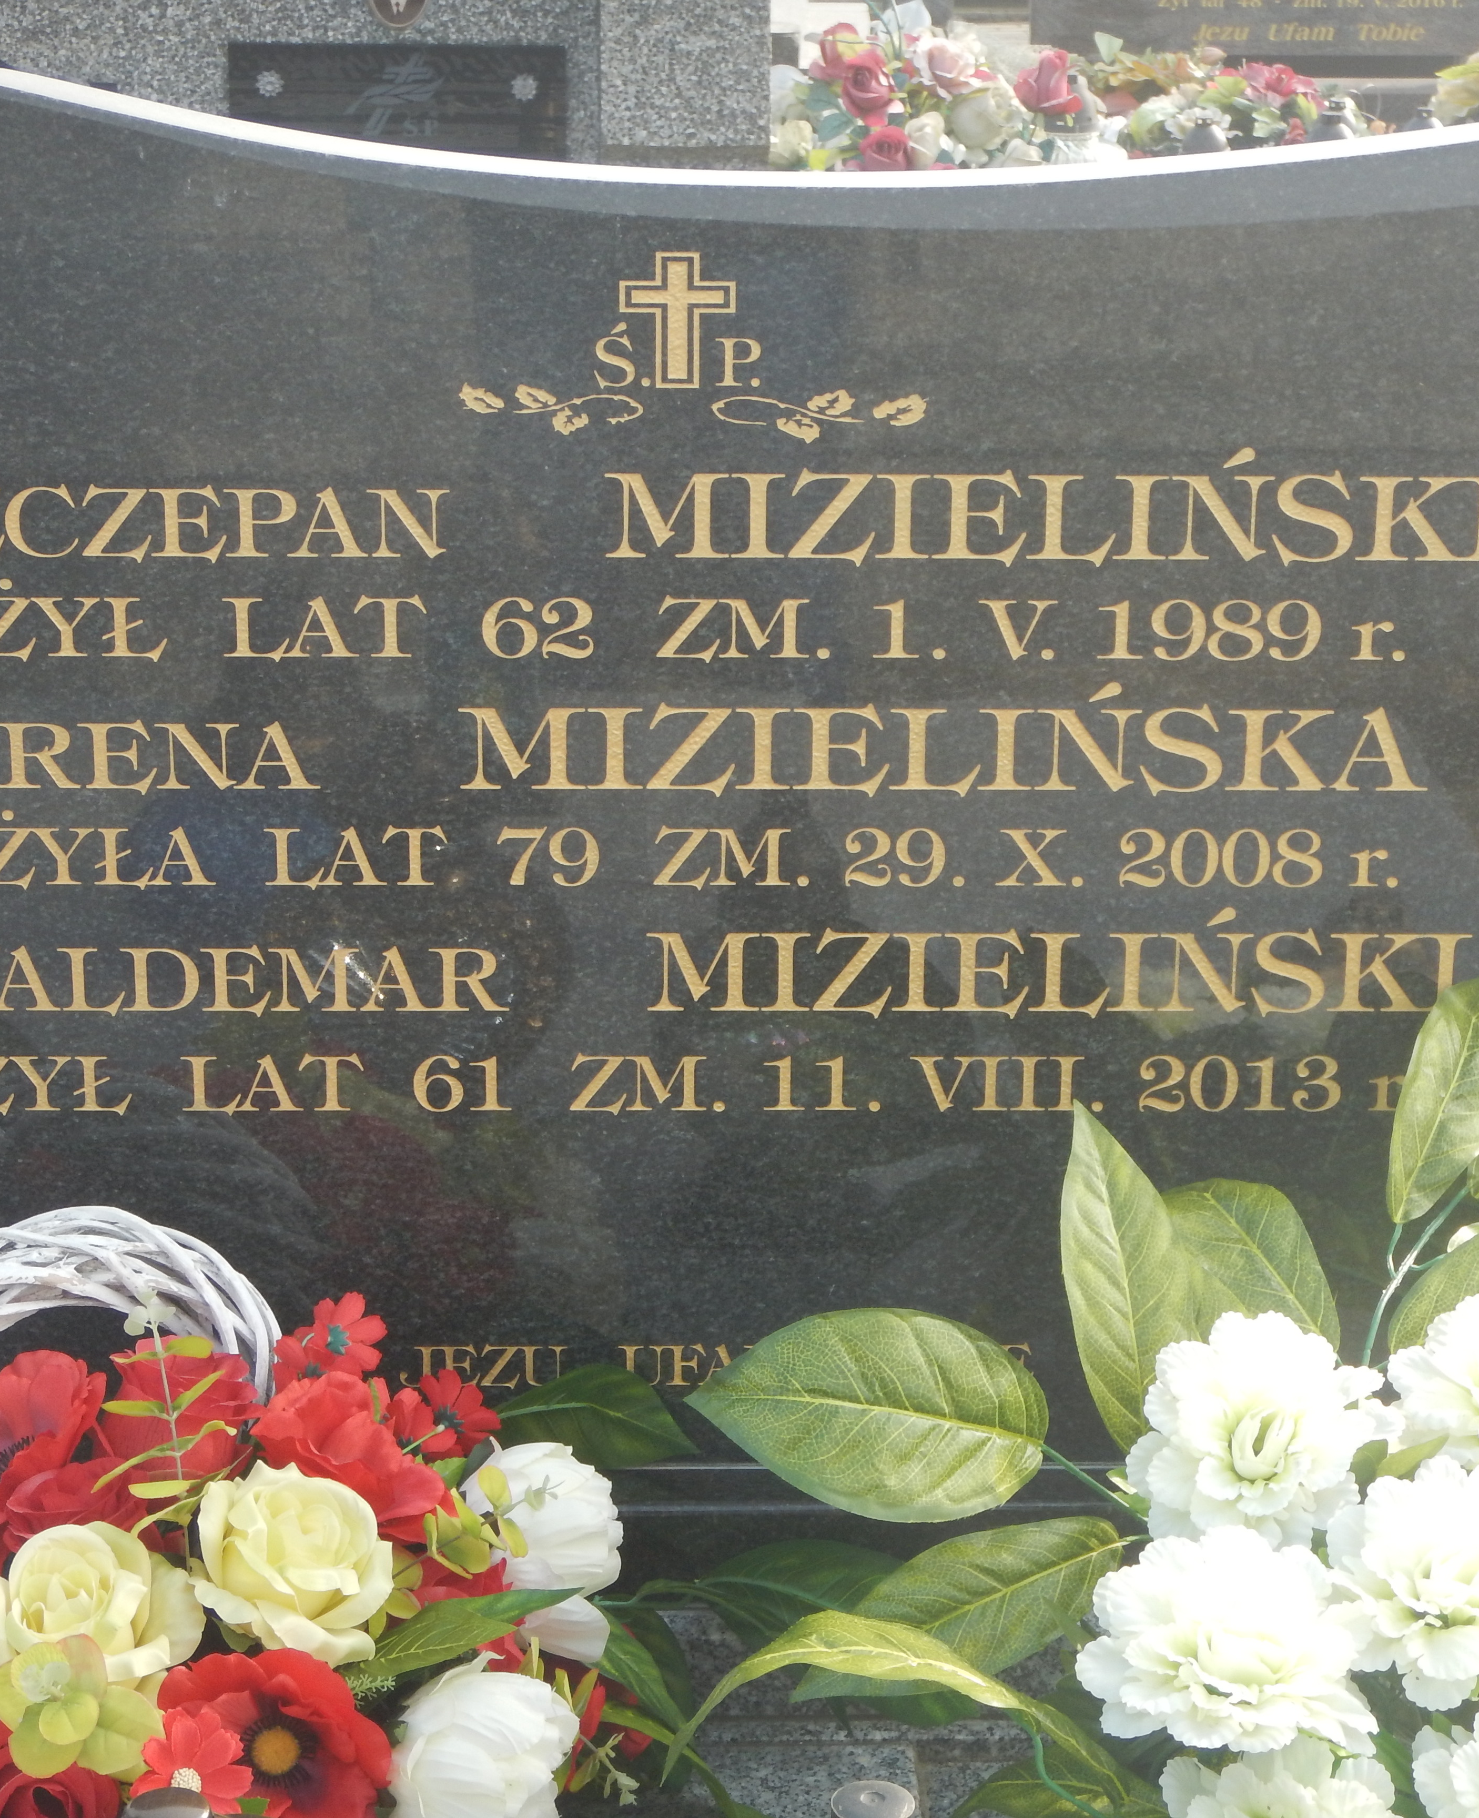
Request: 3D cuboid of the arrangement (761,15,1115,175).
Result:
[{"bbox_3d":[0.277,-1.129,5.600,0.540,0.290,0.400,0,19,0],"label":"arrangement"}]

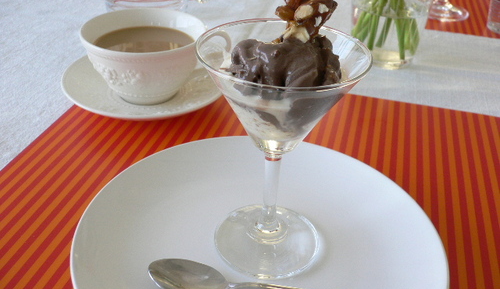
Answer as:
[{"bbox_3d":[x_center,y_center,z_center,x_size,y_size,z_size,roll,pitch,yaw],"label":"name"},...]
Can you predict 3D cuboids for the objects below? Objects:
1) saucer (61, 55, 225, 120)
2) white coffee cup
[{"bbox_3d":[-0.097,-0.054,0.491,0.160,0.024,0.160,2,33,-1],"label":"saucer"},{"bbox_3d":[-0.089,-0.078,0.478,0.129,0.066,0.112,-7,34,-15],"label":"white coffee cup"}]

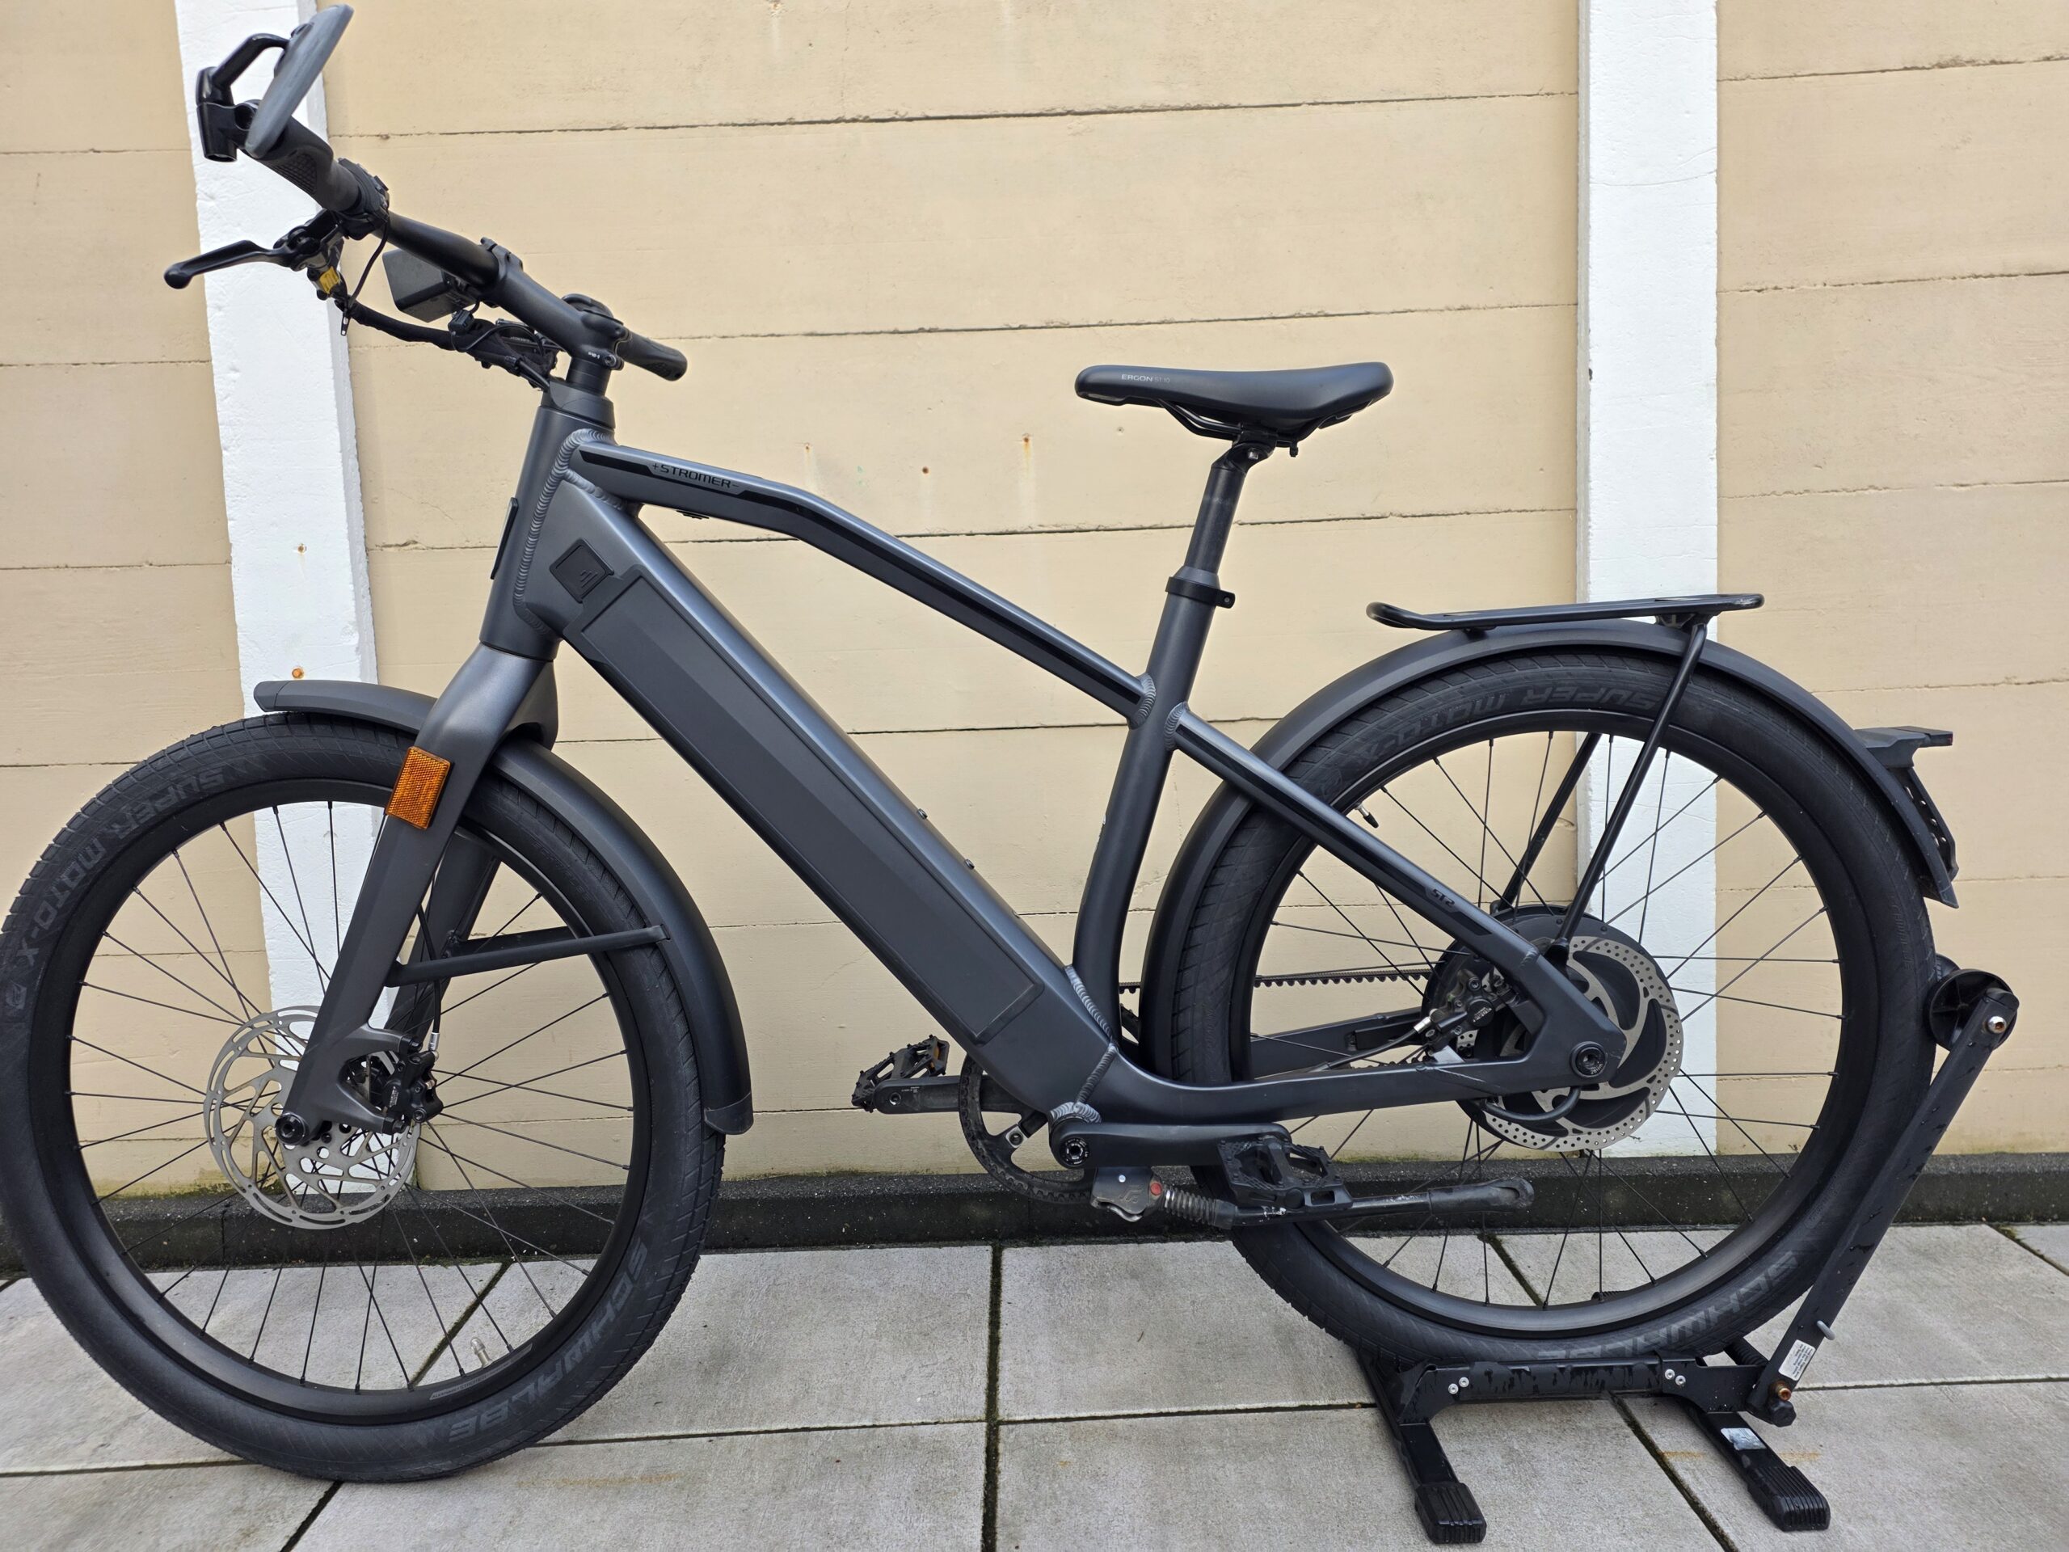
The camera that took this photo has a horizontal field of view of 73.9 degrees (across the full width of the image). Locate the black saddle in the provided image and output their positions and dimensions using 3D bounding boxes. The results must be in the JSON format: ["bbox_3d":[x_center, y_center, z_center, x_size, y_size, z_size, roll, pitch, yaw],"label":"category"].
[{"bbox_3d":[0.170,-0.325,1.200,0.268,0.071,0.155,-2,6,0],"label":"black saddle"}]

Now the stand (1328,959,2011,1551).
[{"bbox_3d":[0.591,0.386,1.284,0.557,0.418,0.377,-2,6,0],"label":"stand"}]

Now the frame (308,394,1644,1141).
[{"bbox_3d":[-0.075,-0.019,1.231,1.169,0.672,0.185,-2,6,0],"label":"frame"}]

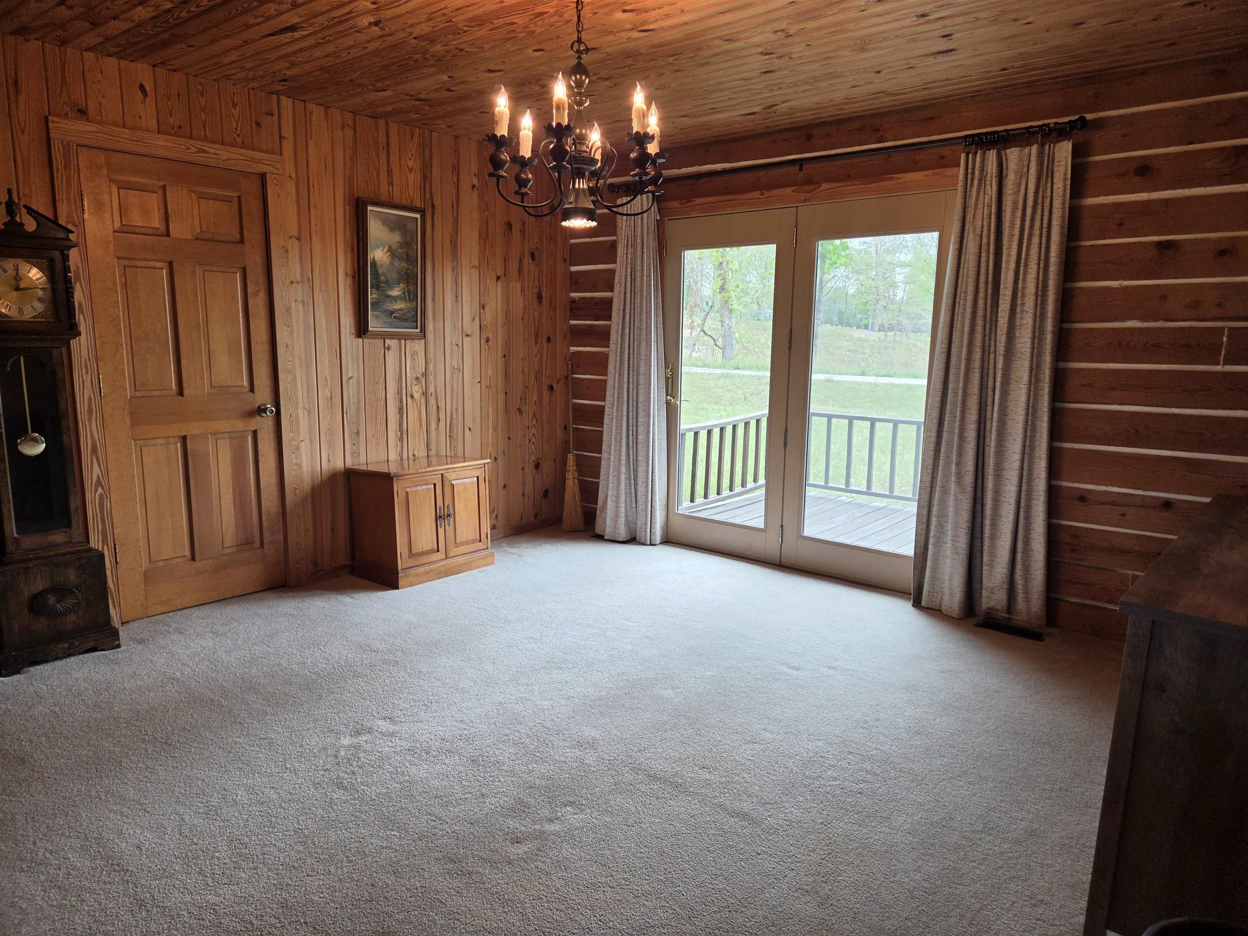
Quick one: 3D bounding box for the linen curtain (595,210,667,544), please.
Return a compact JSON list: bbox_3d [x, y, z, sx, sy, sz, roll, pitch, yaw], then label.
[{"bbox_3d":[0.041,-0.582,5.135,0.470,2.100,0.180,8,12,39],"label":"linen curtain"}]

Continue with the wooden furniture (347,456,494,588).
[{"bbox_3d":[-1.108,0.272,4.575,0.410,0.592,0.650,8,12,39],"label":"wooden furniture"}]

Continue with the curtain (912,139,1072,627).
[{"bbox_3d":[1.679,-0.340,3.745,0.570,2.100,0.180,8,12,39],"label":"curtain"}]

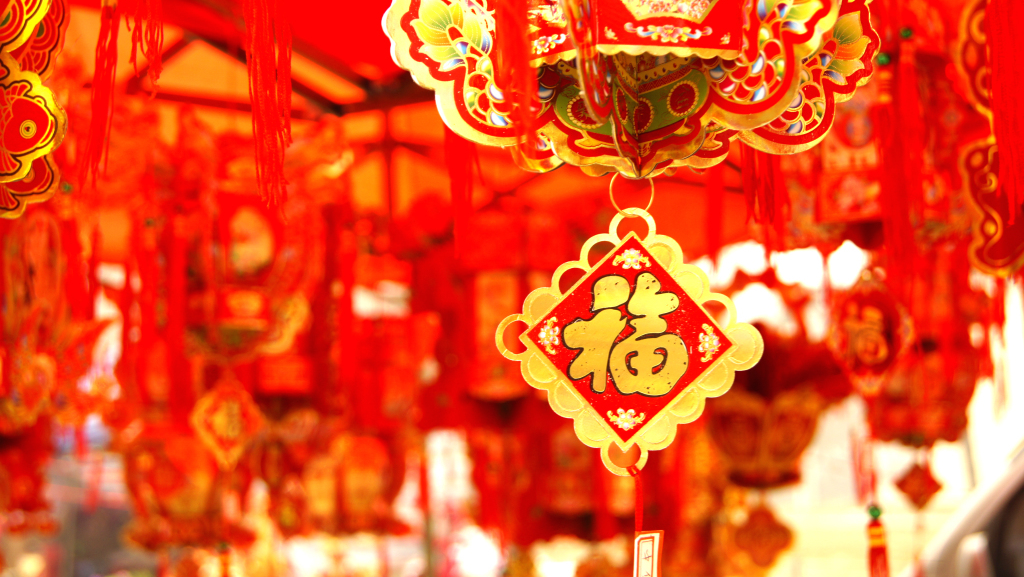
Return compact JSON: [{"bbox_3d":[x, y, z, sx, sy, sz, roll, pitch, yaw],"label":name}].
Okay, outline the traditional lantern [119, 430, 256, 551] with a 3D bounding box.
[{"bbox_3d":[-0.820,0.507,3.750,0.335,0.310,0.300,1,-7,-9],"label":"traditional lantern"}]

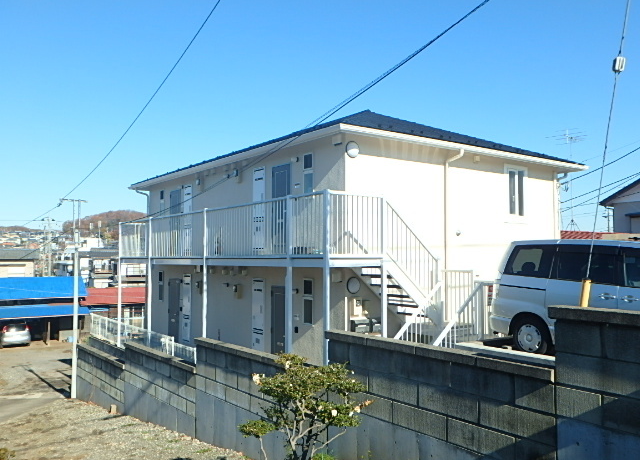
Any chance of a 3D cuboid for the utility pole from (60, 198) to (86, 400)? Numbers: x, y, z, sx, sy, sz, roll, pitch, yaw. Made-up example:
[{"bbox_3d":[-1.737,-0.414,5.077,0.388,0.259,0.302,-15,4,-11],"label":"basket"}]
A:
[{"bbox_3d":[-5.537,1.542,13.008,0.550,4.530,0.160,0,-3,0],"label":"utility pole"}]

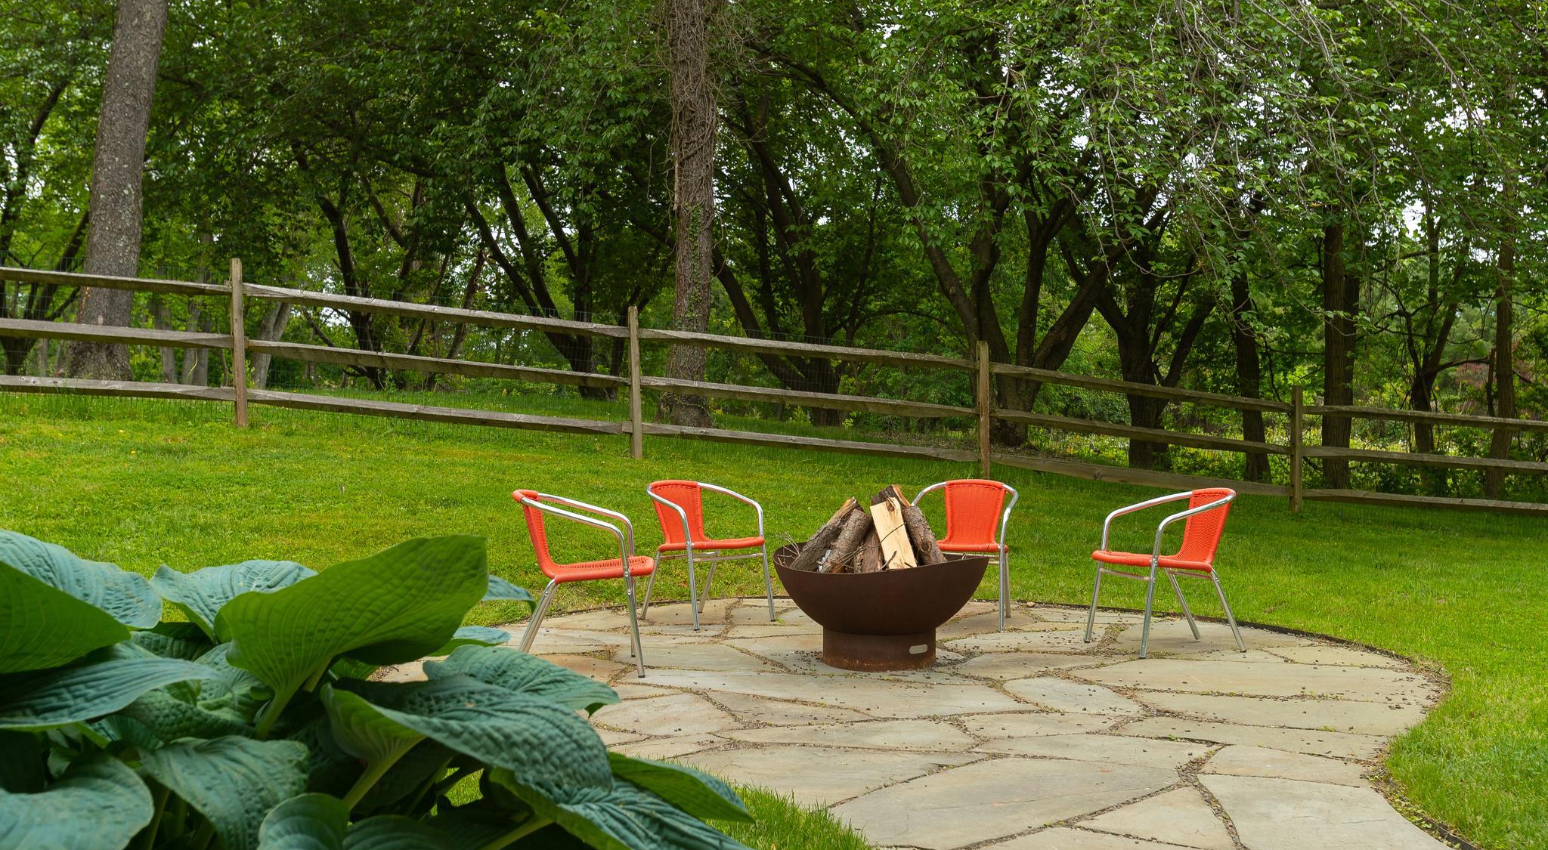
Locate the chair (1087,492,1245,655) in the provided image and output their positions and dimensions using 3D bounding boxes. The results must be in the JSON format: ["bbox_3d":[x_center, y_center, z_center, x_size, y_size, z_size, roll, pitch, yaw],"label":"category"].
[{"bbox_3d":[1.807,0.660,6.504,0.592,0.725,0.542,0,0,-15],"label":"chair"}]

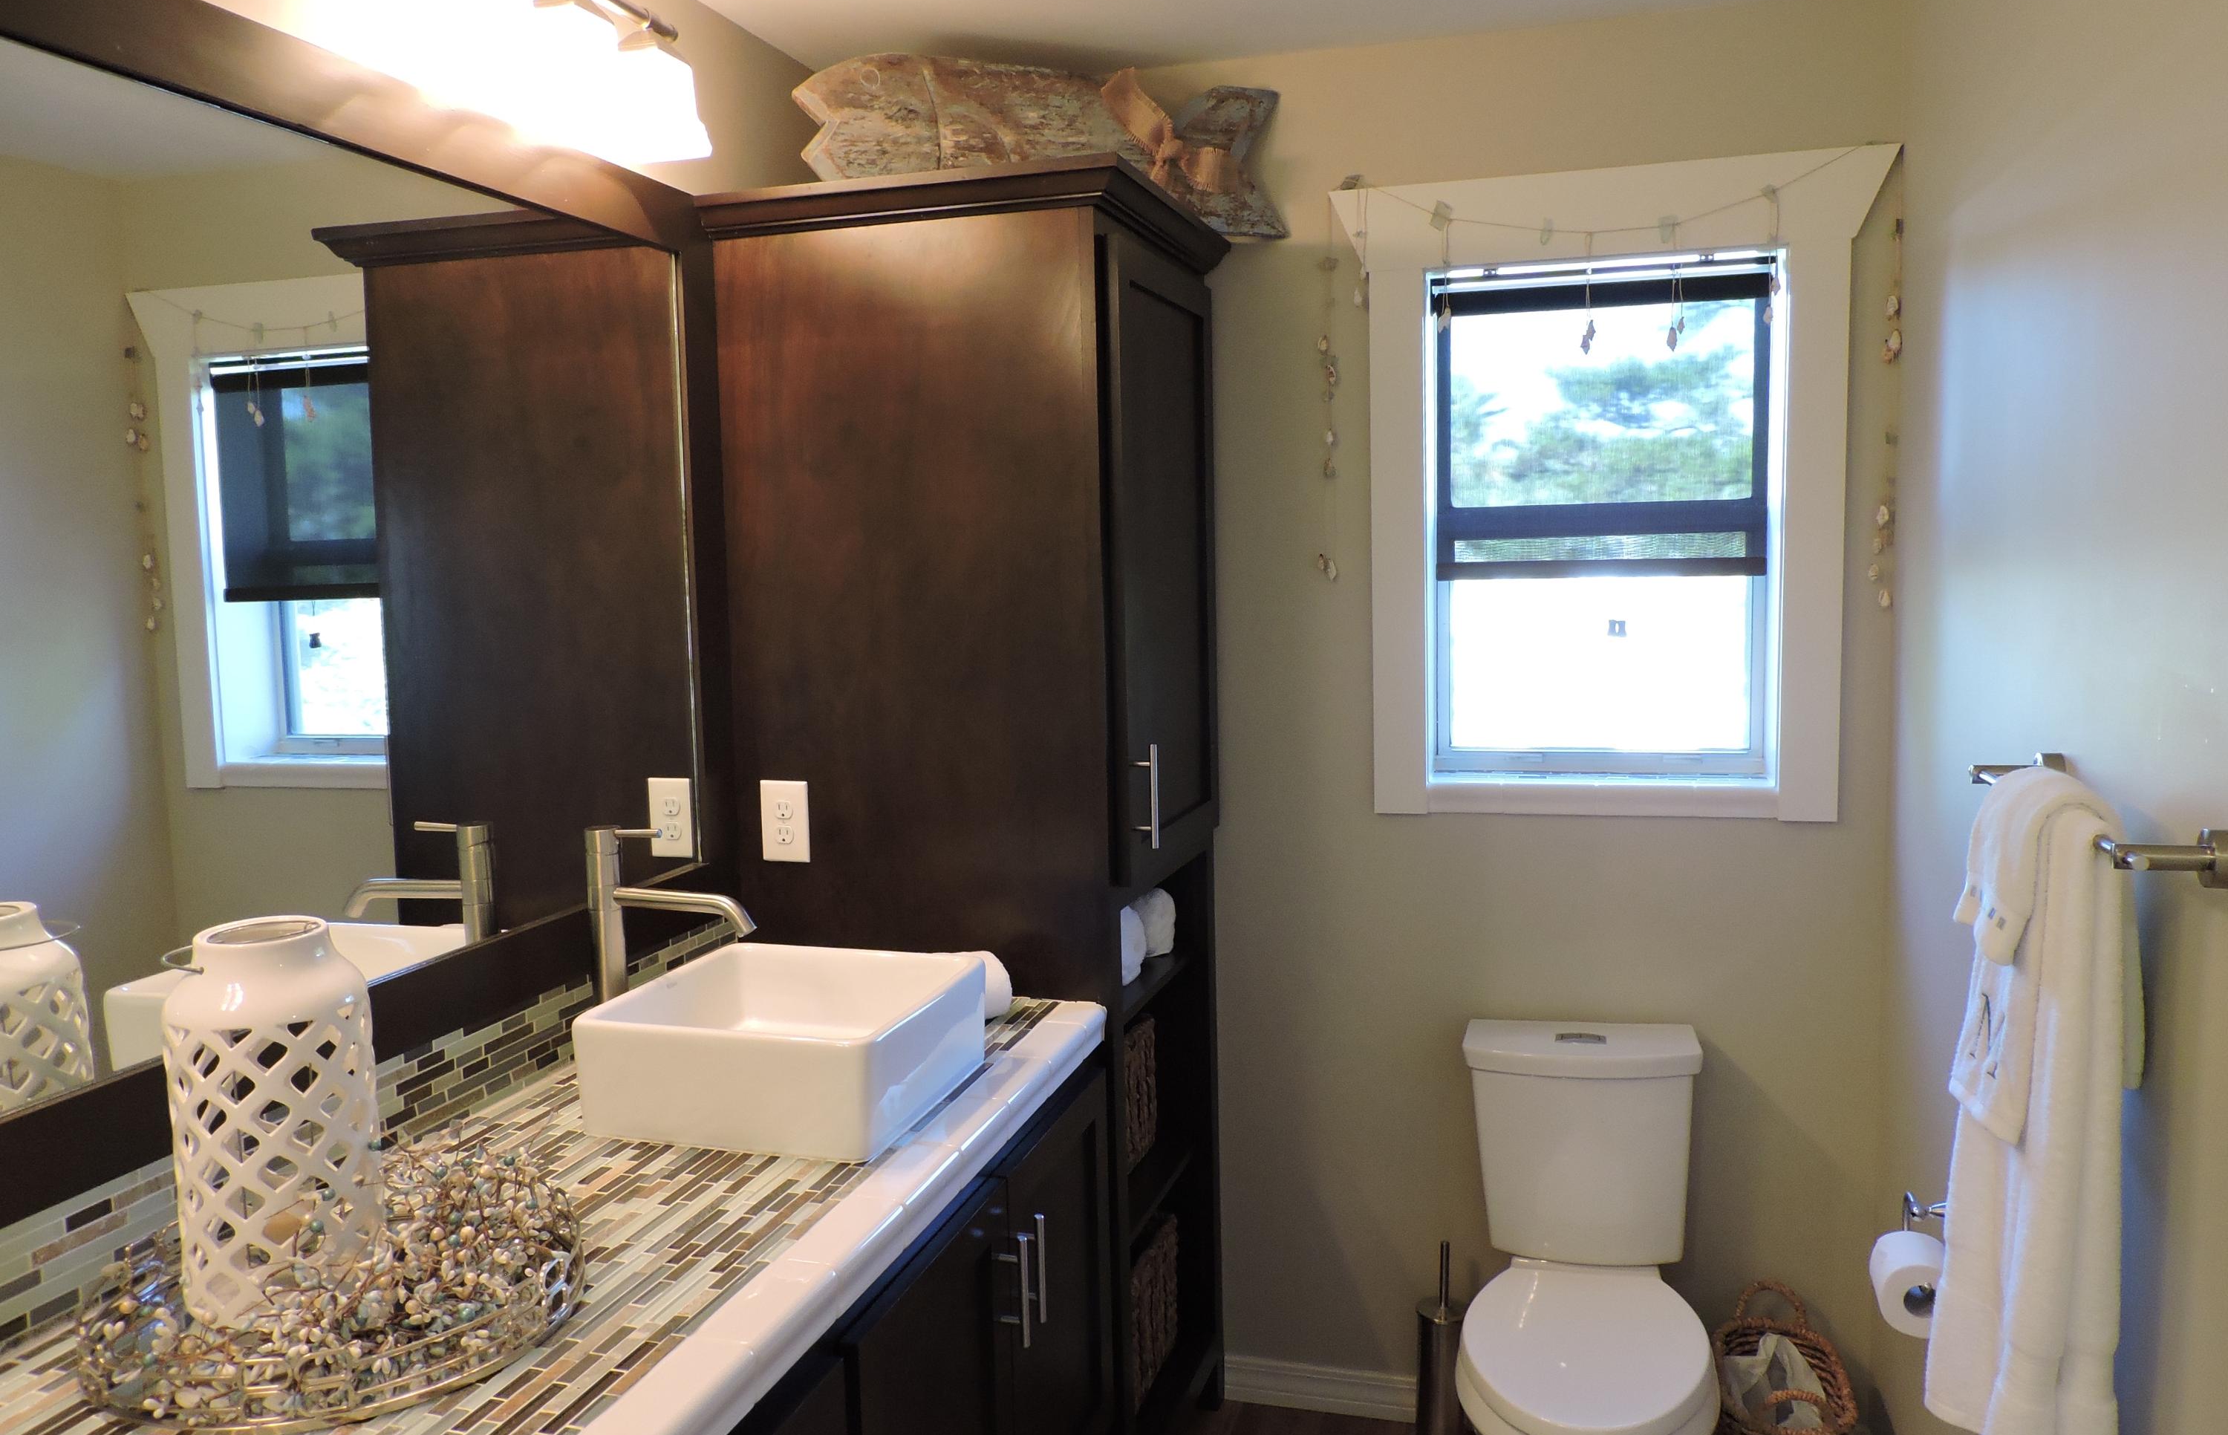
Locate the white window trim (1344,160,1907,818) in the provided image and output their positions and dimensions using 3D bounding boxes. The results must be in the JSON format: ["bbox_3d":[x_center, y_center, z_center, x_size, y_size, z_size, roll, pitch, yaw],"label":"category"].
[{"bbox_3d":[0.805,-0.358,2.569,0.890,1.070,0.040,1,6,17],"label":"white window trim"}]

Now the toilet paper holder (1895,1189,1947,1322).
[{"bbox_3d":[1.052,0.665,1.970,0.077,0.100,0.138,1,6,17],"label":"toilet paper holder"}]

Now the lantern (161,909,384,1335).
[{"bbox_3d":[-0.730,0.352,1.351,0.158,0.334,0.158,1,6,17],"label":"lantern"}]

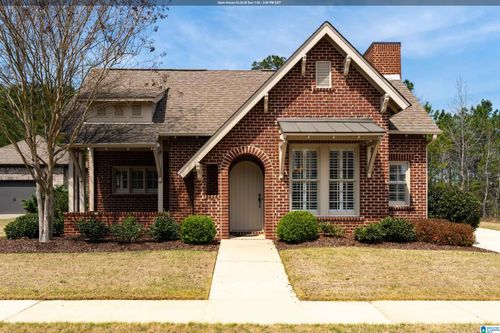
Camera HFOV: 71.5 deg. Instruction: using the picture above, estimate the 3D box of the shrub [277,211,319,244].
[{"bbox_3d":[1.239,1.582,9.000,1.060,0.870,1.000,0,-2,0],"label":"shrub"}]

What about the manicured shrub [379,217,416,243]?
[{"bbox_3d":[3.883,1.670,9.200,0.980,0.700,0.850,0,-2,0],"label":"manicured shrub"}]

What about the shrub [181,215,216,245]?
[{"bbox_3d":[-1.335,1.634,9.000,0.920,0.780,0.880,0,-2,0],"label":"shrub"}]

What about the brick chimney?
[{"bbox_3d":[4.990,-3.840,13.200,1.000,1.360,1.250,0,-2,0],"label":"brick chimney"}]

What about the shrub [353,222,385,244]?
[{"bbox_3d":[3.116,1.747,9.050,0.800,0.580,0.720,0,-2,0],"label":"shrub"}]

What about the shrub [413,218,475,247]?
[{"bbox_3d":[5.075,1.748,9.150,1.620,0.740,0.950,0,-2,0],"label":"shrub"}]

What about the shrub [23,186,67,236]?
[{"bbox_3d":[-6.300,1.370,10.800,1.550,1.600,1.500,0,-2,0],"label":"shrub"}]

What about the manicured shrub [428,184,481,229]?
[{"bbox_3d":[6.400,1.340,11.200,1.750,1.500,1.650,0,-2,0],"label":"manicured shrub"}]

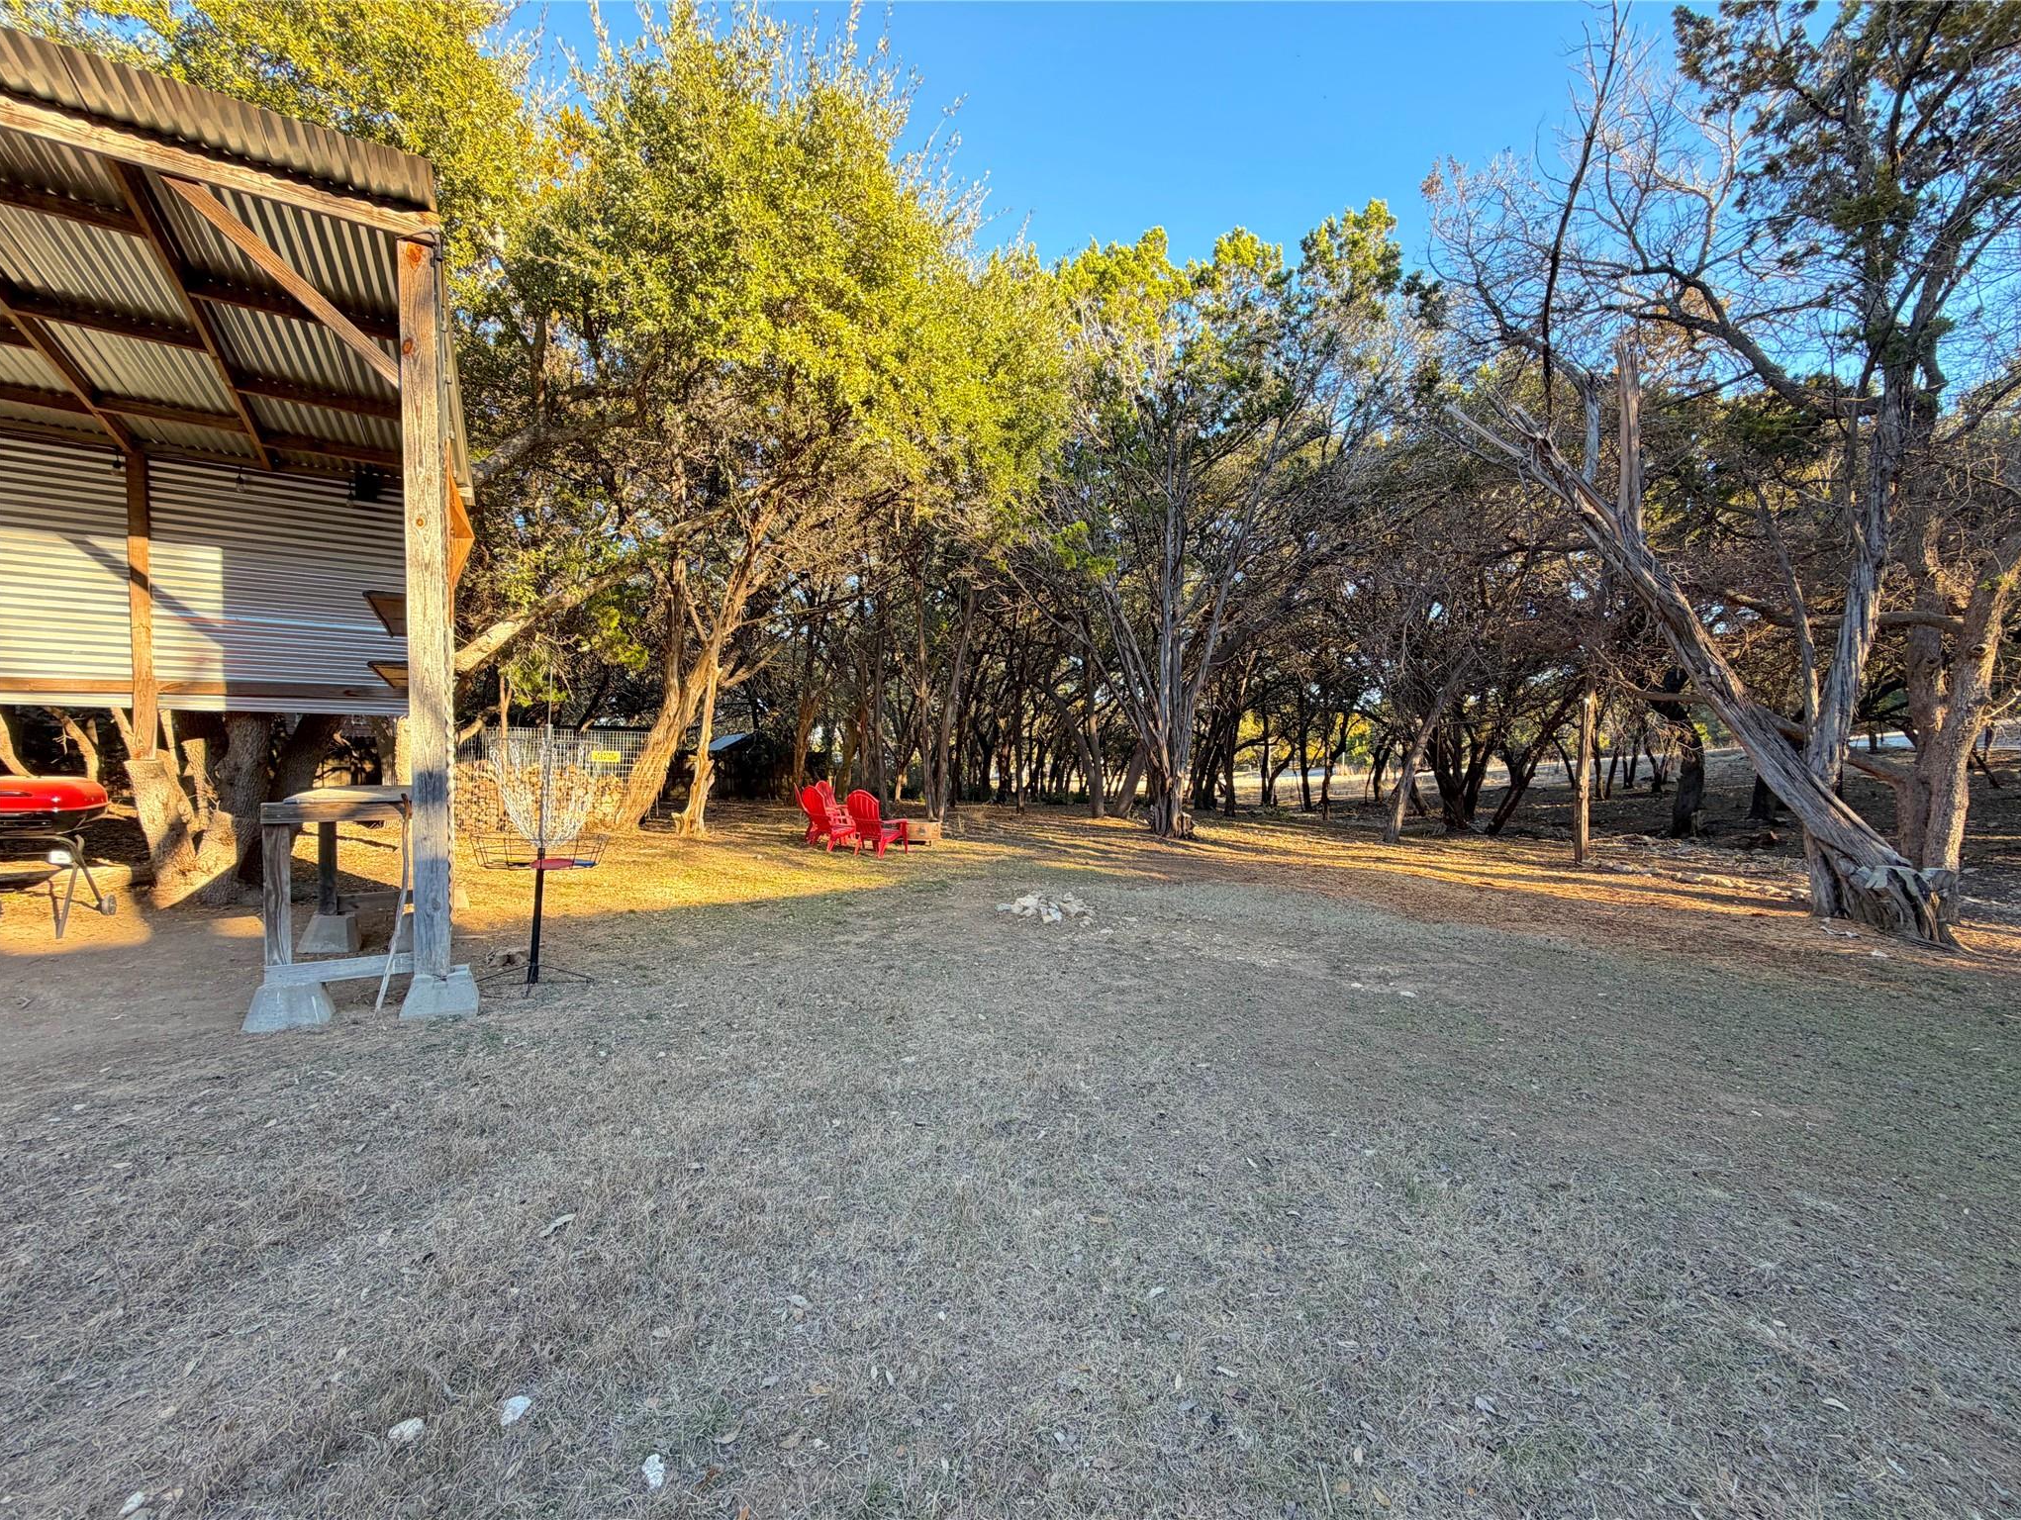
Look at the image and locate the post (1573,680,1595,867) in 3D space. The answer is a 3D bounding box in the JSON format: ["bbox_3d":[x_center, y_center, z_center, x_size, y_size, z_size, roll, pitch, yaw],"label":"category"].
[{"bbox_3d":[6.580,0.110,9.370,0.115,2.080,0.115,1,2,-10],"label":"post"}]

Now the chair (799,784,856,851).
[{"bbox_3d":[-2.630,0.830,12.000,0.800,0.930,0.740,-1,2,-36],"label":"chair"}]

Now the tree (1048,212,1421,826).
[{"bbox_3d":[3.450,-3.550,13.200,5.800,9.700,5.200,0,2,0],"label":"tree"}]

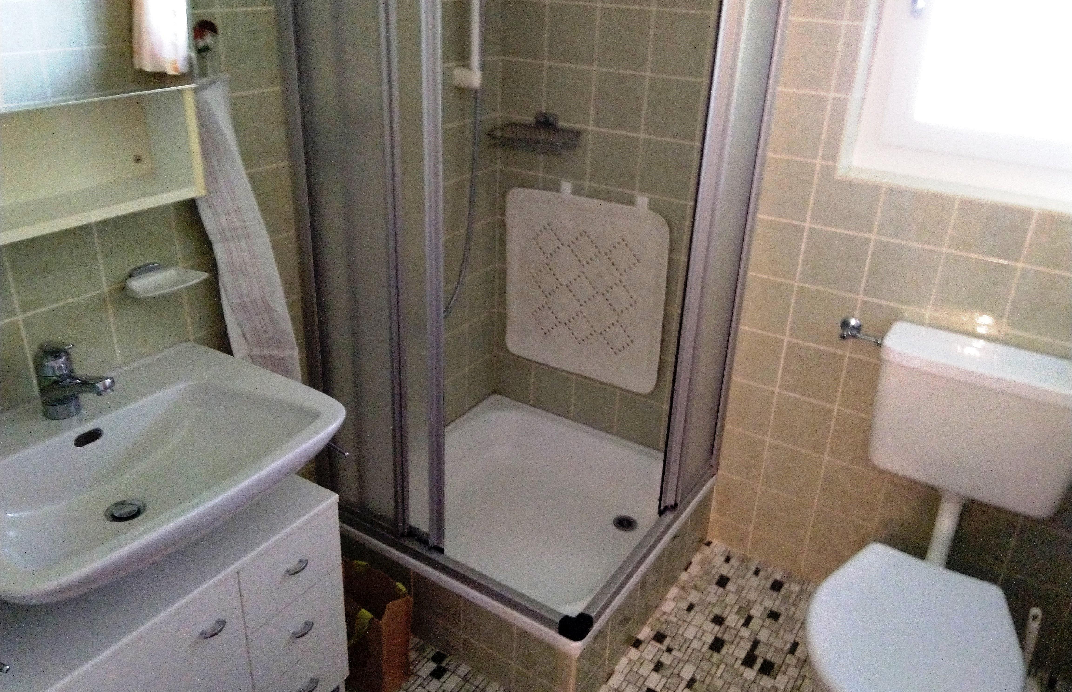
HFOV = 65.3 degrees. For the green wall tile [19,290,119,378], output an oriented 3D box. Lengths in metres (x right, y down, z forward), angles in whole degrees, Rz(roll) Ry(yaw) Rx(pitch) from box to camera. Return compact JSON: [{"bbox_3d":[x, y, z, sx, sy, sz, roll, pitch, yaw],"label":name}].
[{"bbox_3d":[-0.805,-0.005,1.454,0.010,0.148,0.148,17,29,28],"label":"green wall tile"}]

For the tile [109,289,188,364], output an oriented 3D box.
[{"bbox_3d":[-0.724,-0.057,1.570,0.010,0.148,0.148,17,29,28],"label":"tile"}]

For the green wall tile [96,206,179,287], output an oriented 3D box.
[{"bbox_3d":[-0.719,-0.194,1.506,0.010,0.148,0.148,17,29,28],"label":"green wall tile"}]

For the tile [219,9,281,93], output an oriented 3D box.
[{"bbox_3d":[-0.546,-0.570,1.611,0.010,0.148,0.148,17,29,28],"label":"tile"}]

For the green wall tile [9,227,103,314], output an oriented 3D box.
[{"bbox_3d":[-0.799,-0.142,1.389,0.010,0.148,0.148,17,29,28],"label":"green wall tile"}]

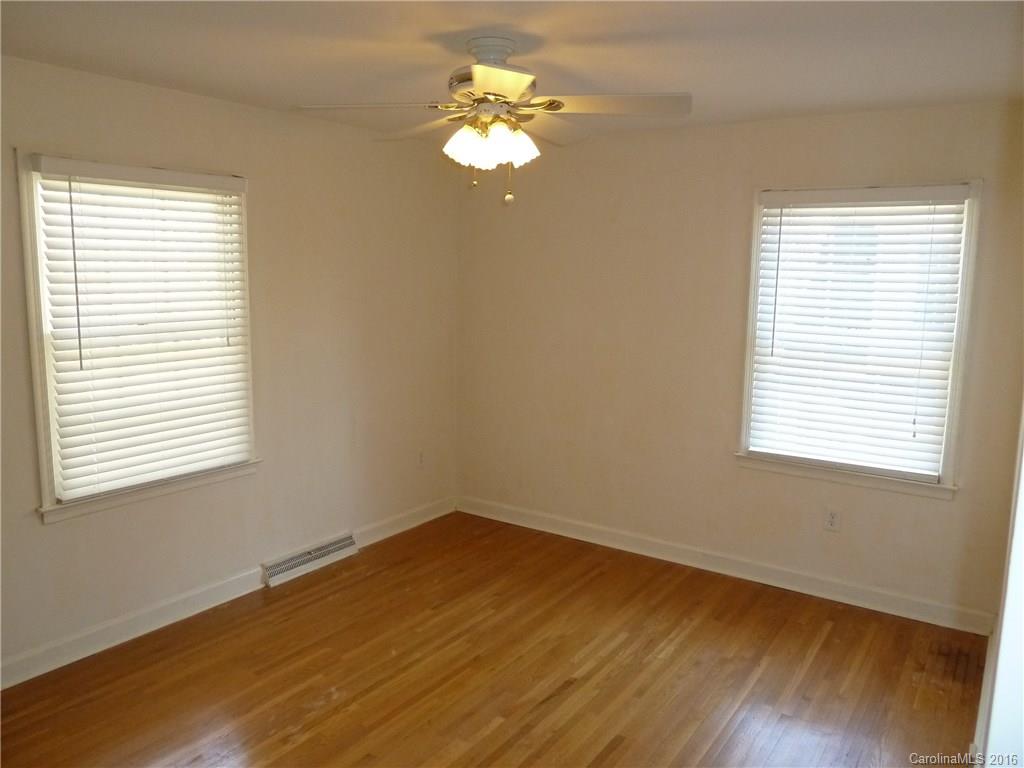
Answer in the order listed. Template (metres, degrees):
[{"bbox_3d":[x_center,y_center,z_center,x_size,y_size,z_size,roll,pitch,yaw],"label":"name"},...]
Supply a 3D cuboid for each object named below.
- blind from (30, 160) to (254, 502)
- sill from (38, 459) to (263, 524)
[{"bbox_3d":[-1.552,-0.238,3.220,0.080,1.330,0.927,6,10,34],"label":"blind"},{"bbox_3d":[-1.549,0.463,3.301,0.065,0.074,1.006,6,10,34],"label":"sill"}]

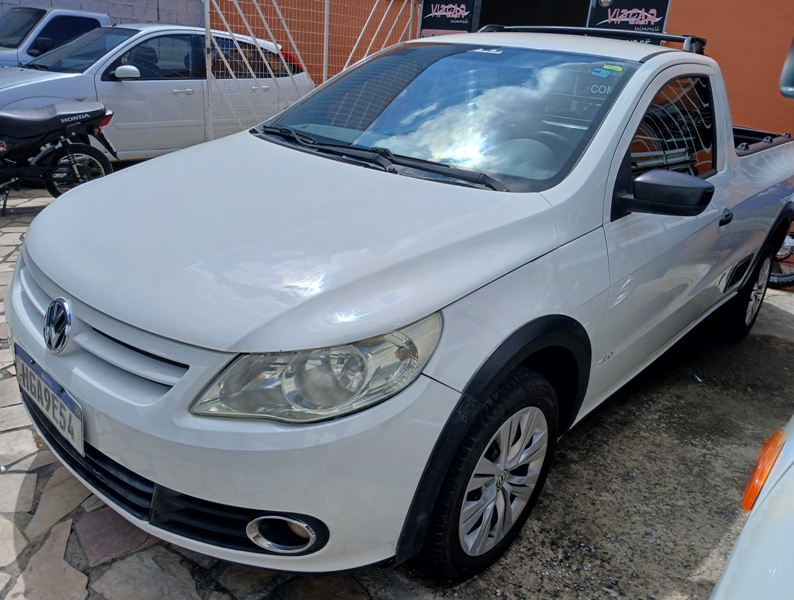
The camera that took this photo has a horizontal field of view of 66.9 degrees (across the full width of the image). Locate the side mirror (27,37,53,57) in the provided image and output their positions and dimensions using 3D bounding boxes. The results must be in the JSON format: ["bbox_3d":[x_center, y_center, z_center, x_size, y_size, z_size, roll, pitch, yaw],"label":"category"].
[{"bbox_3d":[-4.271,-3.046,7.220,0.270,0.210,0.150,19,26,35],"label":"side mirror"}]

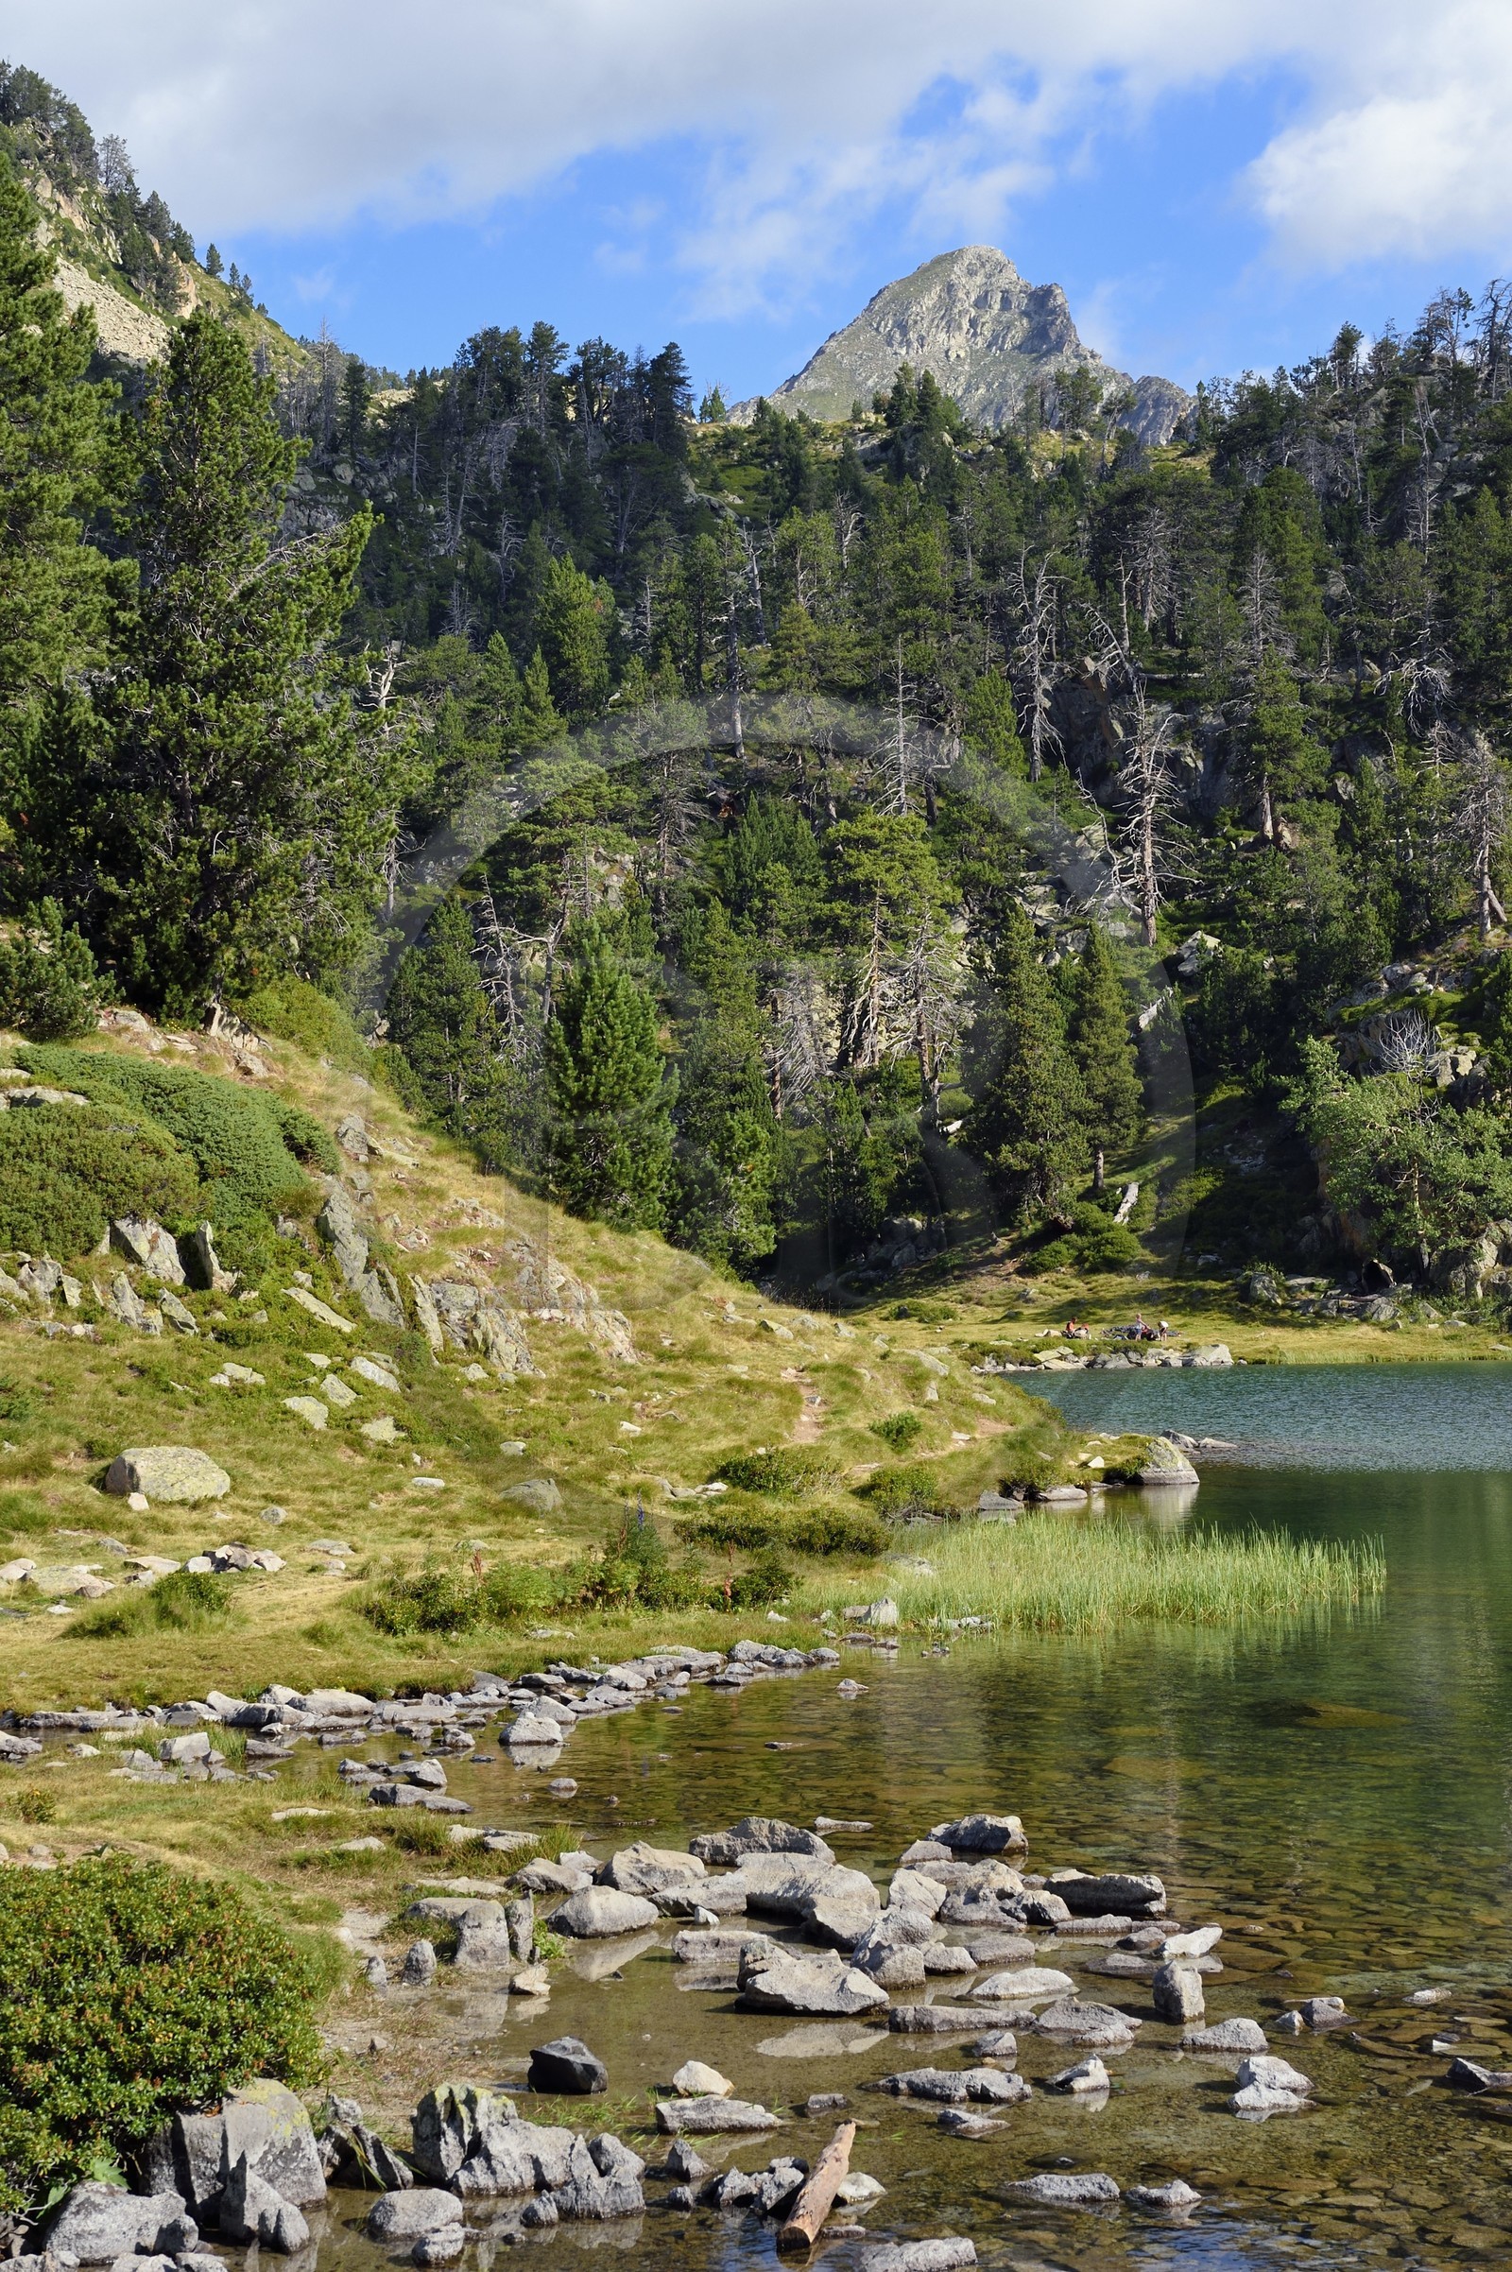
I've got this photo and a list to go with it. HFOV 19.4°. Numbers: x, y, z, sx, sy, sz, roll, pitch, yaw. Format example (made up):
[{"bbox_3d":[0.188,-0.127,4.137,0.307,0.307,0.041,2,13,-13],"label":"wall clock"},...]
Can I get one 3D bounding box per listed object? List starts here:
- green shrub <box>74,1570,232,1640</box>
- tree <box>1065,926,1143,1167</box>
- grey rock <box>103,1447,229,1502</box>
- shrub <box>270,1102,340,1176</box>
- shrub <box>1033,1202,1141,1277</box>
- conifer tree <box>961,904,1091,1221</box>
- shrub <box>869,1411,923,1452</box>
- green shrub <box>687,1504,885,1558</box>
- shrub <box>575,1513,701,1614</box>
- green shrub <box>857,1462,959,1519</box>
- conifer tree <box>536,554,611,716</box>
[{"bbox_3d":[-4.400,3.418,32.200,1.120,0.480,0.850,0,-2,0],"label":"green shrub"},{"bbox_3d":[17.533,-4.194,222.000,4.000,12.800,4.000,0,-2,0],"label":"tree"},{"bbox_3d":[-5.297,3.049,39.700,1.120,0.480,0.850,0,-2,0],"label":"grey rock"},{"bbox_3d":[-5.104,0.020,50.000,0.780,0.800,0.750,0,-2,0],"label":"shrub"},{"bbox_3d":[15.977,4.900,212.000,5.100,3.400,4.200,0,-2,0],"label":"shrub"},{"bbox_3d":[13.214,-3.445,217.000,6.100,15.800,5.700,0,-2,0],"label":"conifer tree"},{"bbox_3d":[1.921,4.038,60.500,0.750,0.550,0.650,0,-2,0],"label":"shrub"},{"bbox_3d":[0.430,5.634,63.000,2.800,0.700,1.600,0,-2,0],"label":"green shrub"},{"bbox_3d":[-1.451,5.260,54.300,1.600,1.170,1.300,0,-2,0],"label":"shrub"},{"bbox_3d":[1.876,4.380,54.600,1.250,0.680,1.000,0,-2,0],"label":"green shrub"},{"bbox_3d":[-12.834,-35.137,310.000,5.300,11.400,5.000,0,-2,0],"label":"conifer tree"}]

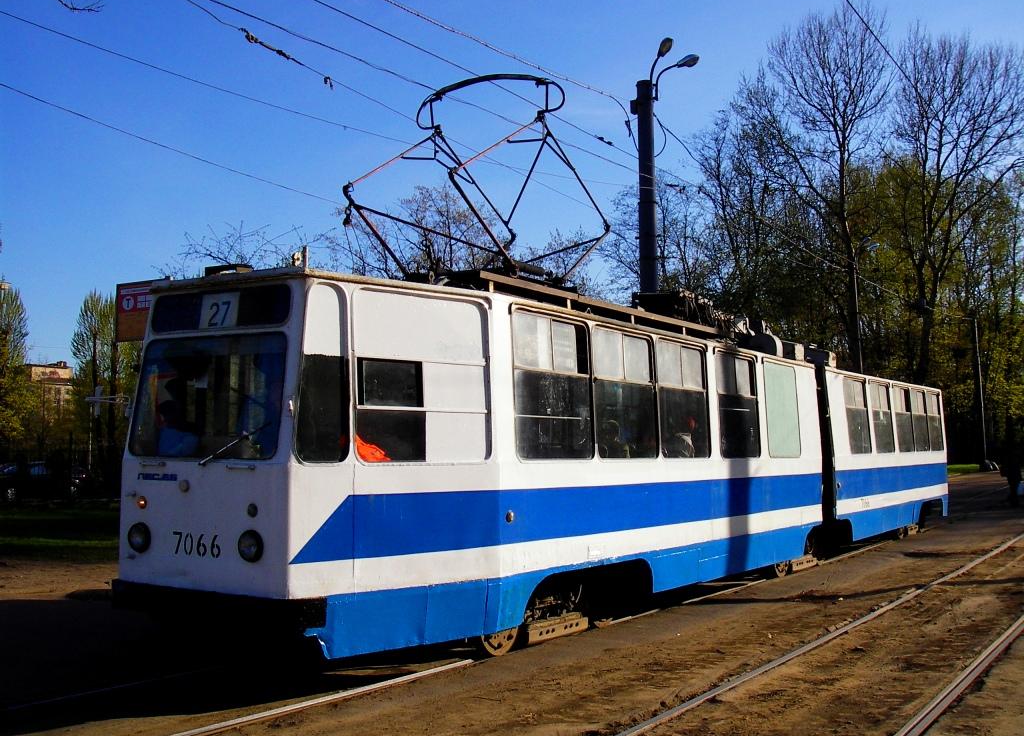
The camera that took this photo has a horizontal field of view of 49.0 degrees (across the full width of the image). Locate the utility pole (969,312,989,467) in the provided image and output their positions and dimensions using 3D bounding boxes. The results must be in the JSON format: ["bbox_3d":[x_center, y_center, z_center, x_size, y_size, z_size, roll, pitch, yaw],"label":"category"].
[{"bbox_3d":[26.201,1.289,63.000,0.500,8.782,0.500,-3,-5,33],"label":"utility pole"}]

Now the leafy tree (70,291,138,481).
[{"bbox_3d":[-19.552,0.962,53.995,3.100,9.541,3.100,0,-4,0],"label":"leafy tree"}]

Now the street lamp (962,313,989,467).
[{"bbox_3d":[26.005,1.233,63.000,1.150,8.882,0.500,0,-4,0],"label":"street lamp"}]

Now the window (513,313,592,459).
[{"bbox_3d":[0.369,0.180,10.190,0.080,1.294,1.341,-7,-8,32],"label":"window"}]

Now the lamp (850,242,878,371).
[{"bbox_3d":[13.234,-0.016,42.157,0.950,9.950,1.300,-3,-5,33],"label":"lamp"}]

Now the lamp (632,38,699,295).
[{"bbox_3d":[2.934,-1.574,22.286,0.950,10.094,1.350,-3,-5,33],"label":"lamp"}]

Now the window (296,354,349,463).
[{"bbox_3d":[-1.353,0.291,7.993,0.080,0.767,0.439,-9,-9,41],"label":"window"}]

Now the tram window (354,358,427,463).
[{"bbox_3d":[-0.926,0.323,8.482,0.080,0.770,0.689,-9,-9,41],"label":"tram window"}]

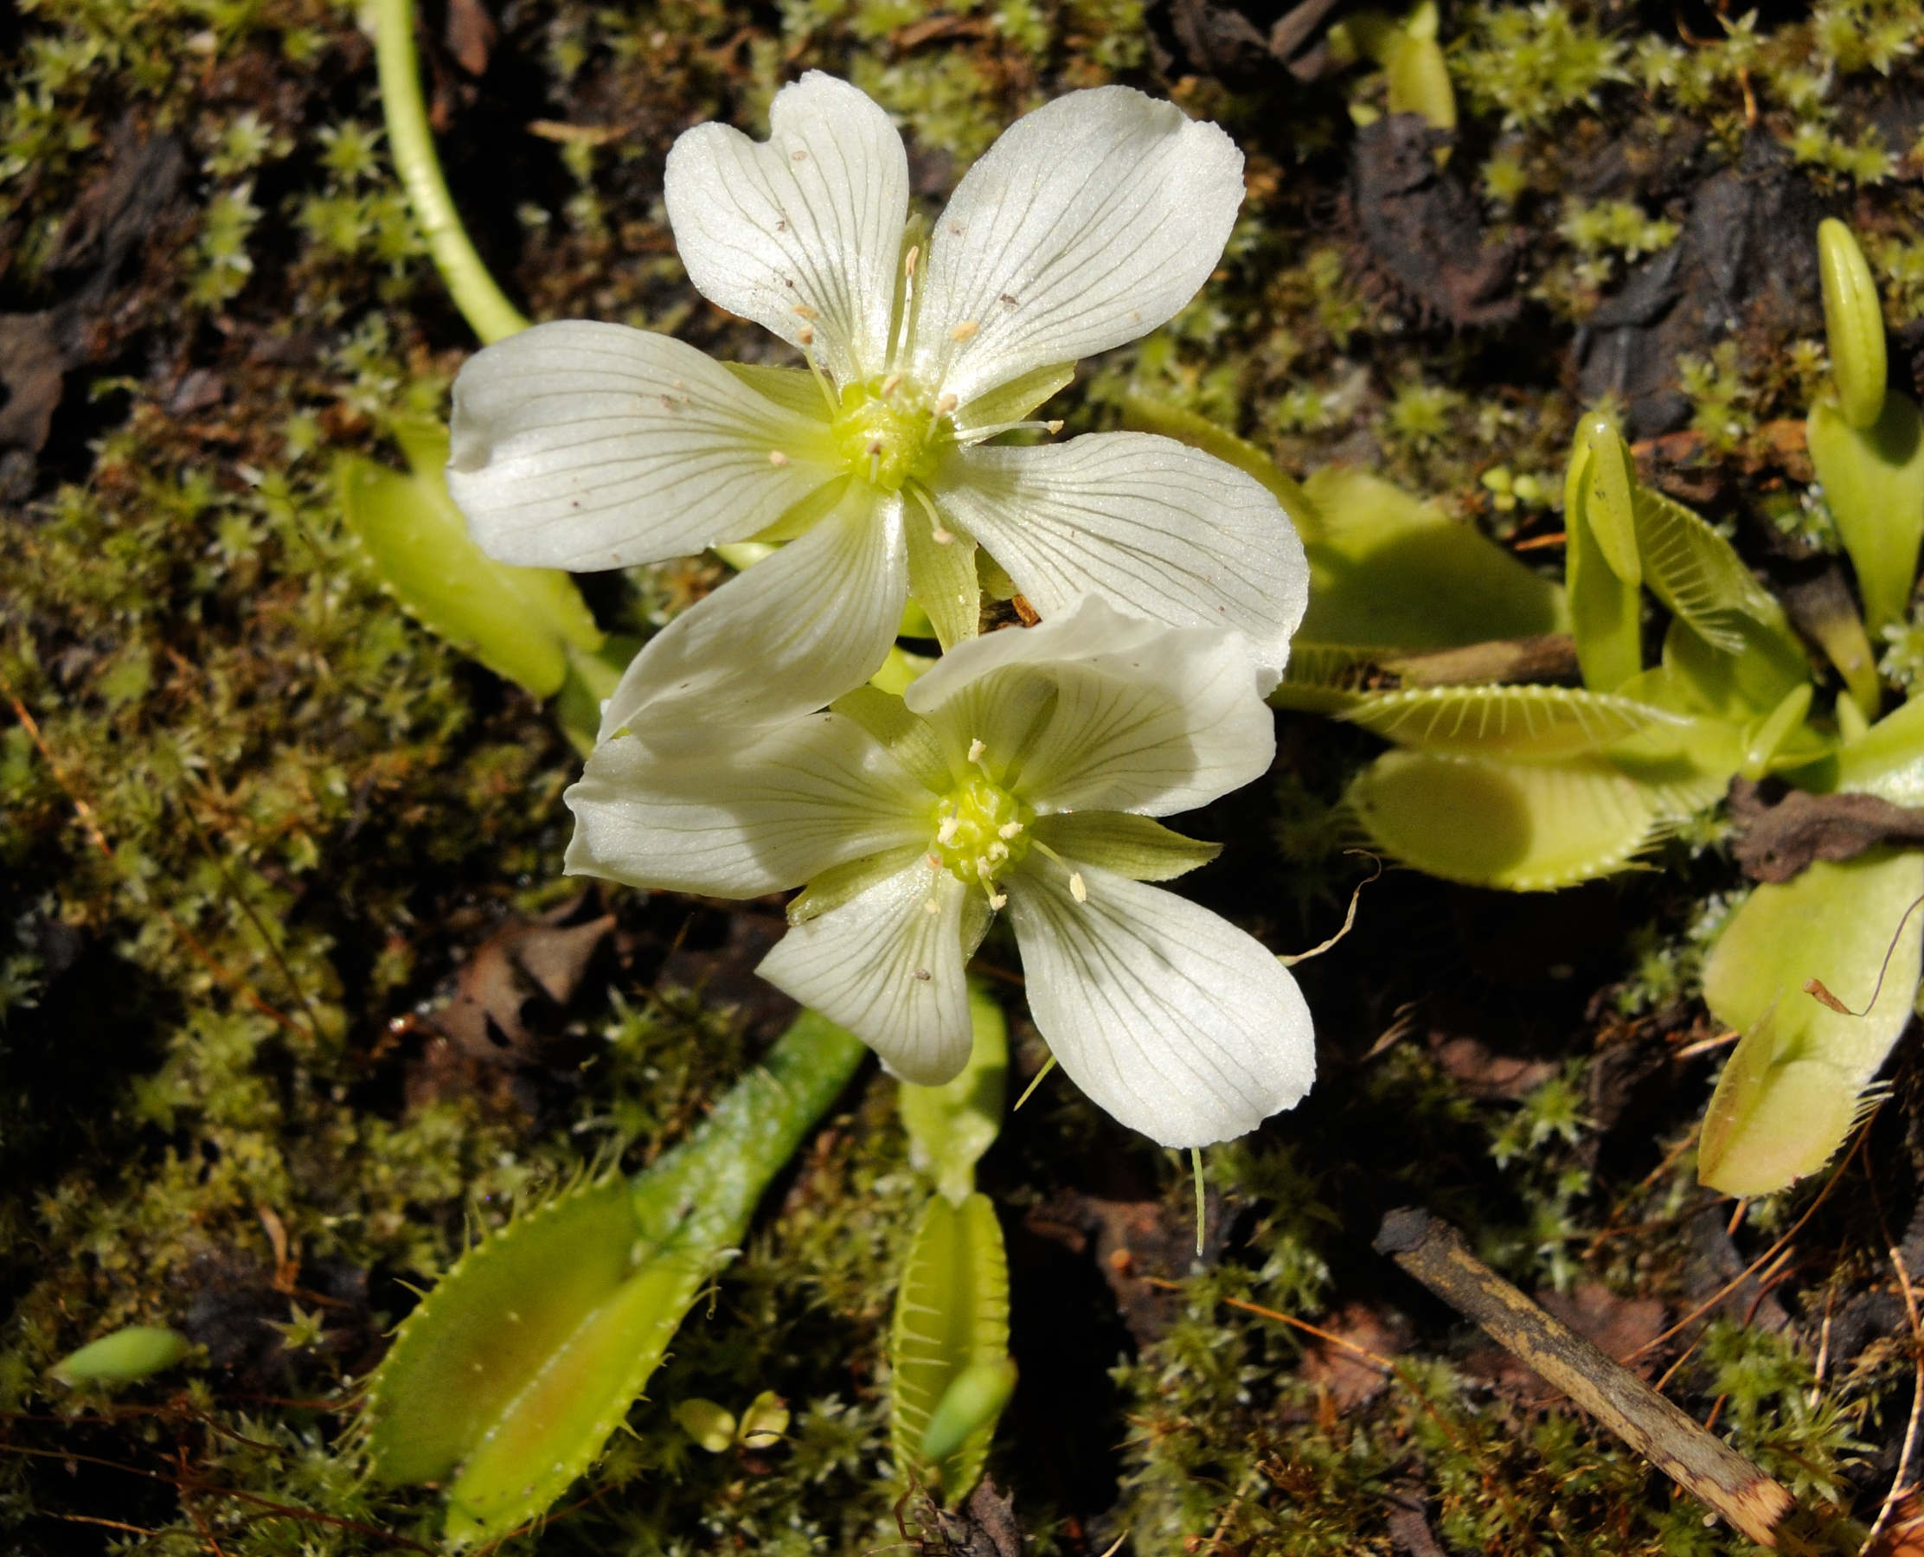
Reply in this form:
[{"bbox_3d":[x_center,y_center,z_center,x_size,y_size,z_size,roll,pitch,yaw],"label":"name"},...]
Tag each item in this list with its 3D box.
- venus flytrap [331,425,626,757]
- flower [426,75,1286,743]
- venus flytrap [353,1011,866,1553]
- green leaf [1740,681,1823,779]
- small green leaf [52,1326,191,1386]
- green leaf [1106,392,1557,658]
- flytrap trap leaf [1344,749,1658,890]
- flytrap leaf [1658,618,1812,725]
[{"bbox_3d":[-0.025,-0.010,0.089,0.010,0.006,0.020,-37,74,-13],"label":"venus flytrap"},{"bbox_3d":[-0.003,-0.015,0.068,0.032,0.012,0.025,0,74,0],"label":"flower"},{"bbox_3d":[-0.016,0.021,0.076,0.009,0.006,0.028,40,75,14],"label":"venus flytrap"},{"bbox_3d":[0.040,-0.002,0.081,0.002,0.003,0.005,37,74,13],"label":"green leaf"},{"bbox_3d":[-0.037,0.026,0.075,0.006,0.002,0.002,-12,70,-4],"label":"small green leaf"},{"bbox_3d":[0.020,-0.014,0.090,0.023,0.005,0.013,14,70,5],"label":"green leaf"},{"bbox_3d":[0.026,0.002,0.083,0.015,0.004,0.007,0,70,0],"label":"flytrap trap leaf"},{"bbox_3d":[0.039,-0.006,0.086,0.007,0.003,0.005,35,73,12],"label":"flytrap leaf"}]

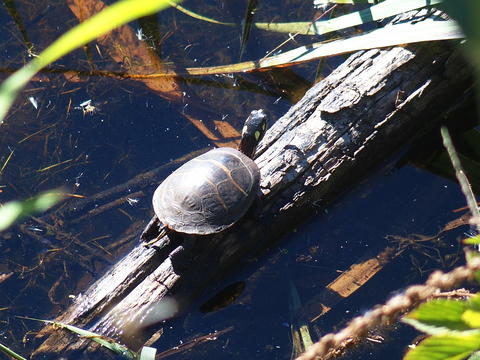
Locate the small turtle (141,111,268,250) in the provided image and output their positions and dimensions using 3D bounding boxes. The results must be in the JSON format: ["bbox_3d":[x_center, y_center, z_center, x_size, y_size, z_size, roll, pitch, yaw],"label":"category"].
[{"bbox_3d":[-0.034,0.008,4.596,0.104,0.062,0.189,30,52,28],"label":"small turtle"}]

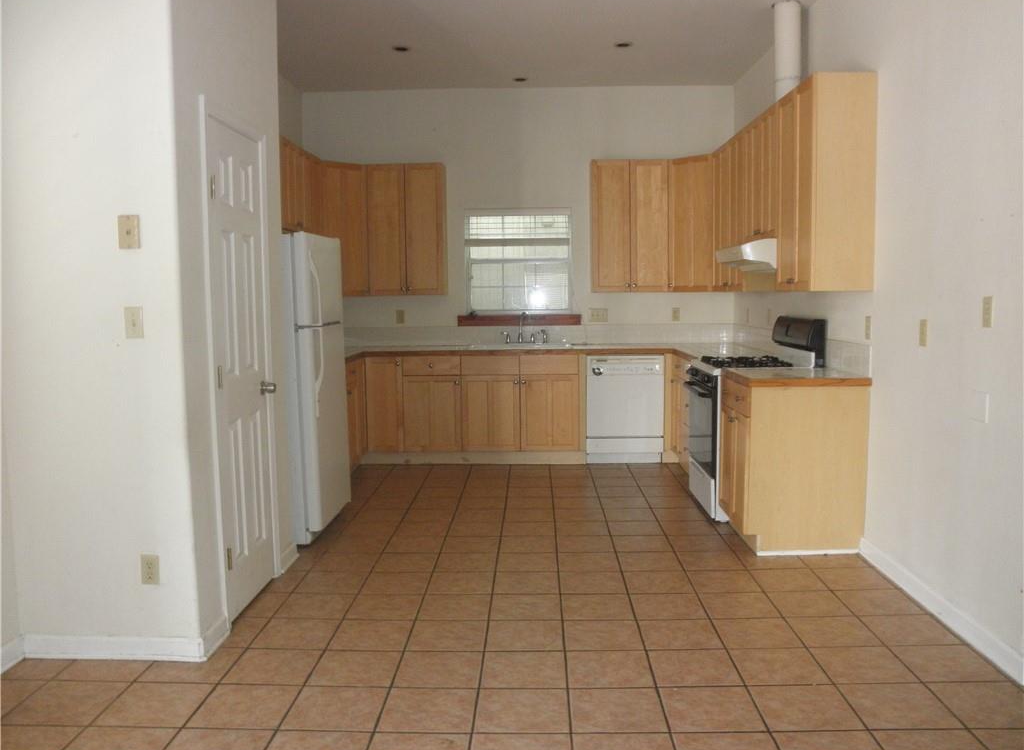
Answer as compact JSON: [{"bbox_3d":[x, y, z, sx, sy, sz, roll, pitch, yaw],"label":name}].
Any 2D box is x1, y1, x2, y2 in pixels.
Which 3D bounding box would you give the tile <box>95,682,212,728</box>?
[{"bbox_3d":[-1.180,1.100,2.753,0.299,0.010,0.299,-1,5,2],"label":"tile"}]

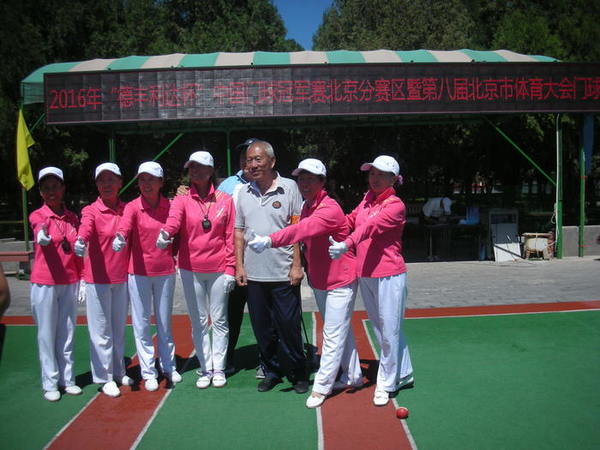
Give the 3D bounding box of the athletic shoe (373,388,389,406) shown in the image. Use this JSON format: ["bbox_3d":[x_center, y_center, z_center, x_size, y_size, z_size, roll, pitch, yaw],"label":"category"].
[{"bbox_3d":[0.531,1.098,3.976,0.095,0.100,0.240,0,4,12],"label":"athletic shoe"}]

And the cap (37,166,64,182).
[{"bbox_3d":[-1.733,-0.349,4.232,0.175,0.120,0.250,-3,4,-14],"label":"cap"}]

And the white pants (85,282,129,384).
[{"bbox_3d":[-1.376,0.713,4.315,0.350,0.820,0.300,-2,5,-14],"label":"white pants"}]

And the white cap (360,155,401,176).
[{"bbox_3d":[0.551,-0.401,4.100,0.265,0.140,0.175,4,1,-33],"label":"white cap"}]

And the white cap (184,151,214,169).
[{"bbox_3d":[-0.736,-0.478,4.440,0.175,0.135,0.260,1,1,28],"label":"white cap"}]

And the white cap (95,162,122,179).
[{"bbox_3d":[-1.357,-0.383,4.301,0.180,0.120,0.250,-2,4,-5],"label":"white cap"}]

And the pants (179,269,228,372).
[{"bbox_3d":[-0.699,0.652,4.391,0.360,0.840,0.270,-1,4,-3],"label":"pants"}]

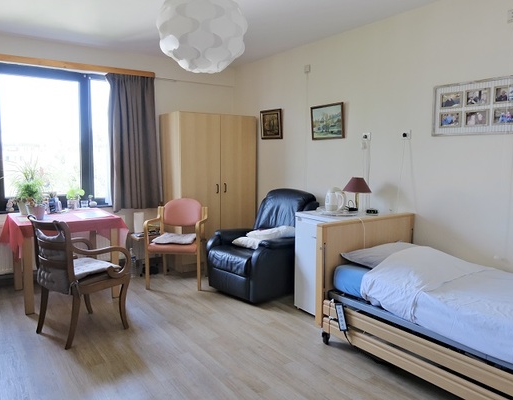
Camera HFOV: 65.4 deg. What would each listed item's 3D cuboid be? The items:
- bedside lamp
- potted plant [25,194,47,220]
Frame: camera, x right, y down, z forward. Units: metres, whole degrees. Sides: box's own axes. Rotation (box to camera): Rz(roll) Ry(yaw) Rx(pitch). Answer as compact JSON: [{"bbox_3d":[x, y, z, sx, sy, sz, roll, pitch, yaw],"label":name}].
[{"bbox_3d":[0.915,-0.056,3.594,0.270,0.295,0.270,1,6,0],"label":"bedside lamp"},{"bbox_3d":[-1.980,0.068,3.596,0.170,0.220,0.170,-4,7,-36],"label":"potted plant"}]

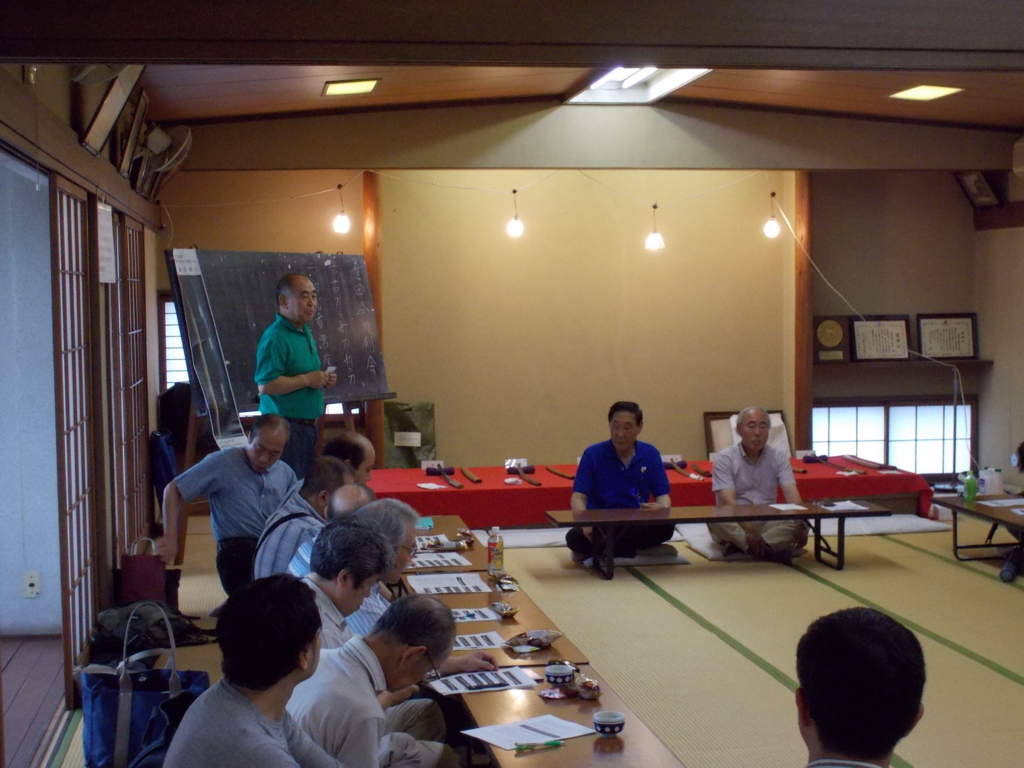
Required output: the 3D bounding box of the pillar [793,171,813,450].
[{"bbox_3d":[2.098,-0.445,11.935,0.125,2.400,0.125,-1,3,-8],"label":"pillar"}]

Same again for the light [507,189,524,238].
[{"bbox_3d":[0.025,-1.218,11.789,0.118,0.335,0.118,-1,3,0],"label":"light"}]

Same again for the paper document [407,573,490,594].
[{"bbox_3d":[-0.259,0.815,6.783,0.297,0.008,0.425,-1,3,-9],"label":"paper document"}]

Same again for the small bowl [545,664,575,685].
[{"bbox_3d":[0.146,0.883,5.043,0.086,0.050,0.086,-1,3,0],"label":"small bowl"}]

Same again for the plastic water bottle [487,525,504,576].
[{"bbox_3d":[-0.066,0.700,6.999,0.066,0.200,0.066,-1,3,-8],"label":"plastic water bottle"}]

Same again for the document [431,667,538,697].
[{"bbox_3d":[-0.087,0.907,5.034,0.297,0.015,0.210,-2,3,-15],"label":"document"}]

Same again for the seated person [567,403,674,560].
[{"bbox_3d":[0.605,0.537,9.405,0.600,0.860,0.620,-1,3,-3],"label":"seated person"}]

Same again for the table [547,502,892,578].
[{"bbox_3d":[1.105,0.847,8.934,1.800,0.322,0.450,-1,3,-8],"label":"table"}]

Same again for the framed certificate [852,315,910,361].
[{"bbox_3d":[2.677,-0.331,11.983,0.440,0.332,0.030,-1,-6,-8],"label":"framed certificate"}]

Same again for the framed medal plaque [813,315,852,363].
[{"bbox_3d":[2.377,-0.326,12.323,0.255,0.340,0.030,-1,-7,-9],"label":"framed medal plaque"}]

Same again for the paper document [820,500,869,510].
[{"bbox_3d":[1.820,0.666,9.061,0.215,0.008,0.290,-1,3,-8],"label":"paper document"}]

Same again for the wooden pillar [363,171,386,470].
[{"bbox_3d":[-0.996,-0.369,11.963,0.128,2.382,0.128,-1,3,-9],"label":"wooden pillar"}]

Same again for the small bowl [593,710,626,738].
[{"bbox_3d":[0.255,0.910,4.415,0.086,0.058,0.086,-1,3,0],"label":"small bowl"}]

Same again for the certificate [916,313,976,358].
[{"bbox_3d":[3.180,-0.345,12.057,0.453,0.332,0.030,-1,-6,-8],"label":"certificate"}]

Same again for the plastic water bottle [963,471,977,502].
[{"bbox_3d":[2.527,0.559,9.147,0.067,0.172,0.067,-1,3,-8],"label":"plastic water bottle"}]

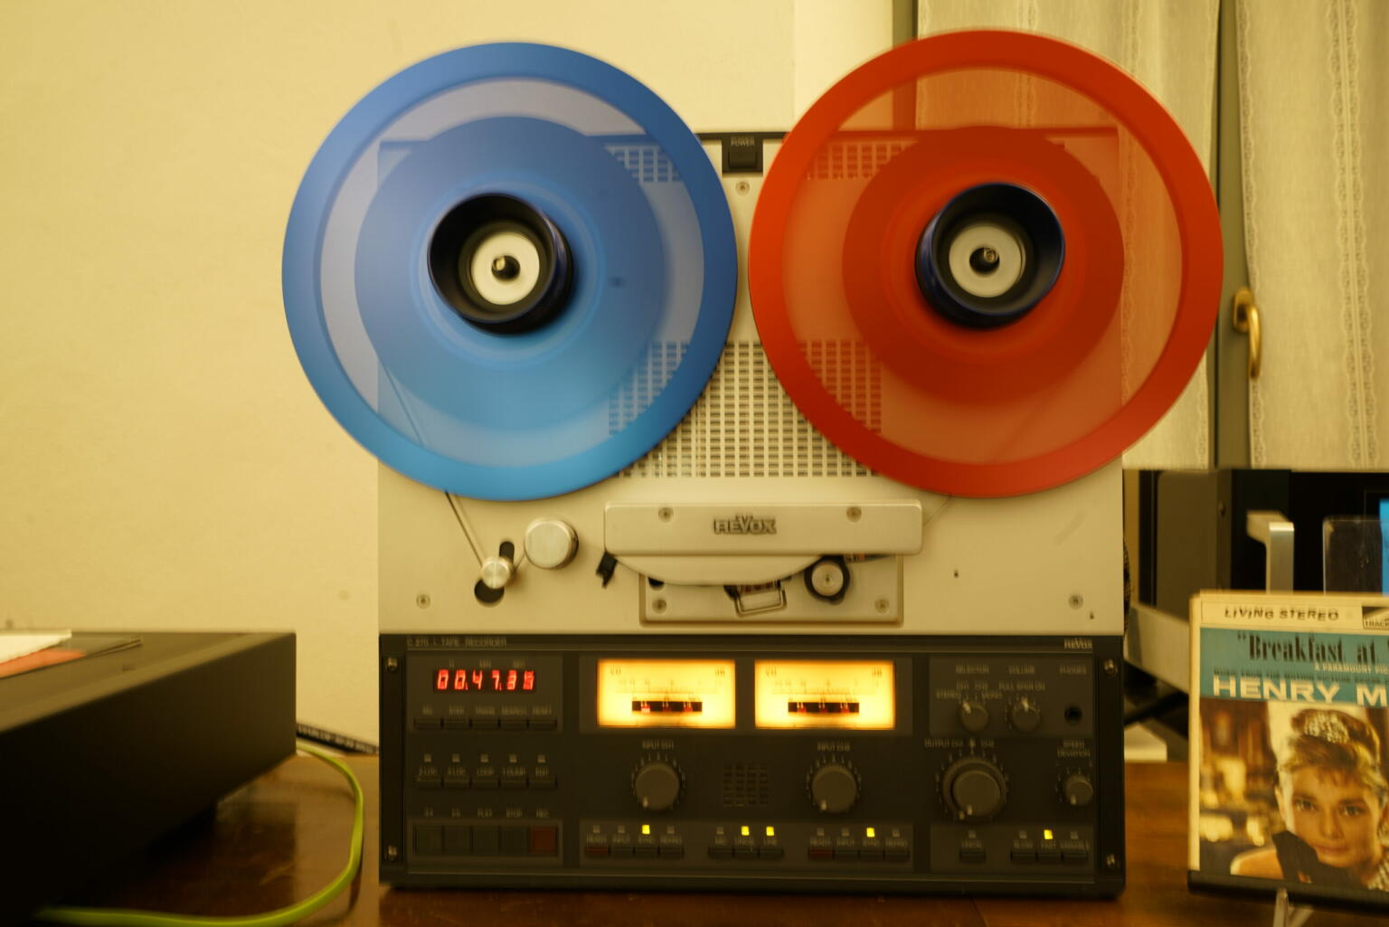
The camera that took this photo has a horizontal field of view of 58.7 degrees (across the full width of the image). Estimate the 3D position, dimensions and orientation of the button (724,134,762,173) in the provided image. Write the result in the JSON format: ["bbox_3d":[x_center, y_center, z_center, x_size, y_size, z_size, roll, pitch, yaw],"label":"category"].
[{"bbox_3d":[0.029,-0.186,0.741,0.023,0.024,0.010,0,-1,3],"label":"button"}]

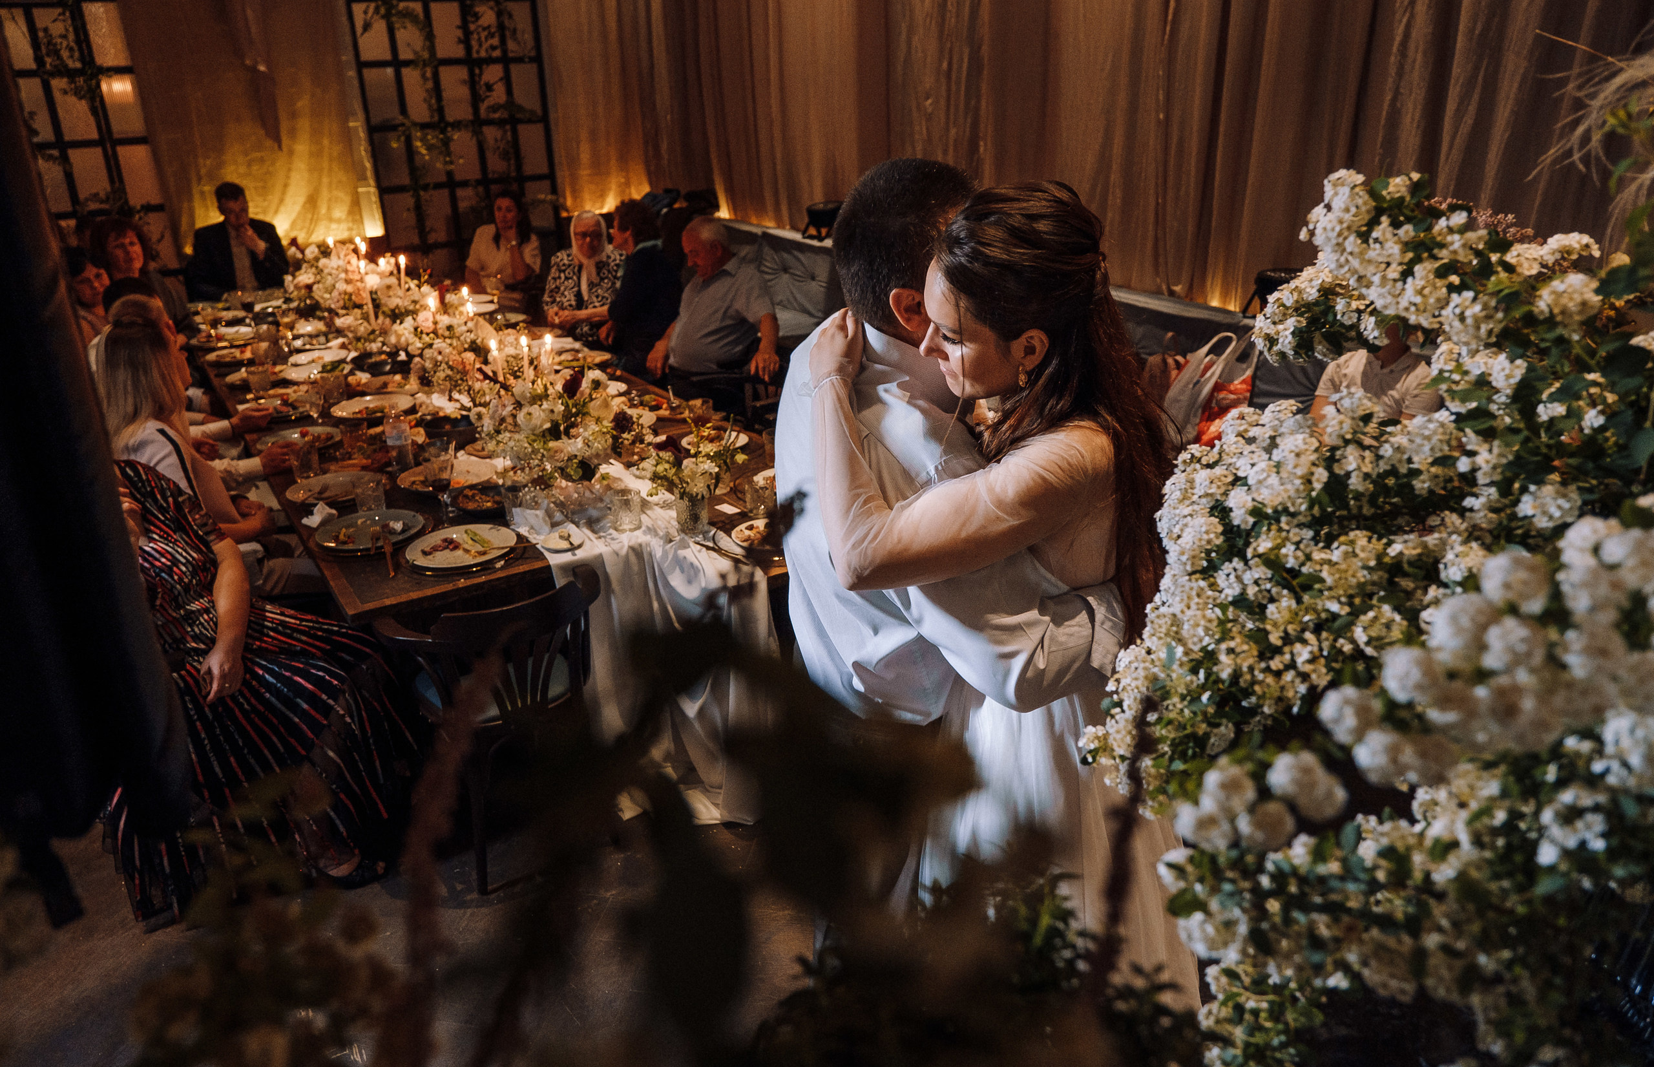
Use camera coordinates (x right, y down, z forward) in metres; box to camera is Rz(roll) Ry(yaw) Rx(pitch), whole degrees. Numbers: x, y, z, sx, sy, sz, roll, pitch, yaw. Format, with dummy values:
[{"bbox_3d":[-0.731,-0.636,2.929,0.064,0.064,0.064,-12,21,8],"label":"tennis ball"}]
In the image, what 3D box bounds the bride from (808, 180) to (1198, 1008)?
[{"bbox_3d":[0.338,0.326,1.760,0.760,1.700,0.680,-4,23,-6],"label":"bride"}]

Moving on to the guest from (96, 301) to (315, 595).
[{"bbox_3d":[-1.706,-0.051,3.320,0.750,1.300,0.500,-15,26,-30],"label":"guest"}]

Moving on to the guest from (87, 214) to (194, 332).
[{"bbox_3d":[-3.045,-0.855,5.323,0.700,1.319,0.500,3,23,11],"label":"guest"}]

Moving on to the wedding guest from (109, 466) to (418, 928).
[{"bbox_3d":[-1.522,0.186,2.773,0.800,1.270,0.580,-7,23,-14],"label":"wedding guest"}]

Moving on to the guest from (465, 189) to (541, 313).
[{"bbox_3d":[-1.751,-1.233,6.182,0.480,1.305,0.700,-2,22,-3],"label":"guest"}]

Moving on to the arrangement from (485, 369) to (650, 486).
[{"bbox_3d":[-0.814,-0.354,3.387,0.440,0.270,0.430,-15,26,-30],"label":"arrangement"}]

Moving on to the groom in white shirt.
[{"bbox_3d":[0.157,0.294,1.810,0.570,1.730,0.550,-13,25,-27],"label":"groom in white shirt"}]

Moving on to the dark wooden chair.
[{"bbox_3d":[-0.815,0.461,2.721,0.500,0.770,0.510,-15,26,-30],"label":"dark wooden chair"}]

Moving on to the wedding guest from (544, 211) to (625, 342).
[{"bbox_3d":[-1.292,-1.049,5.823,0.500,1.220,0.700,5,23,15],"label":"wedding guest"}]

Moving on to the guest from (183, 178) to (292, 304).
[{"bbox_3d":[-3.219,-1.270,6.268,0.560,1.375,0.700,-14,25,-28],"label":"guest"}]

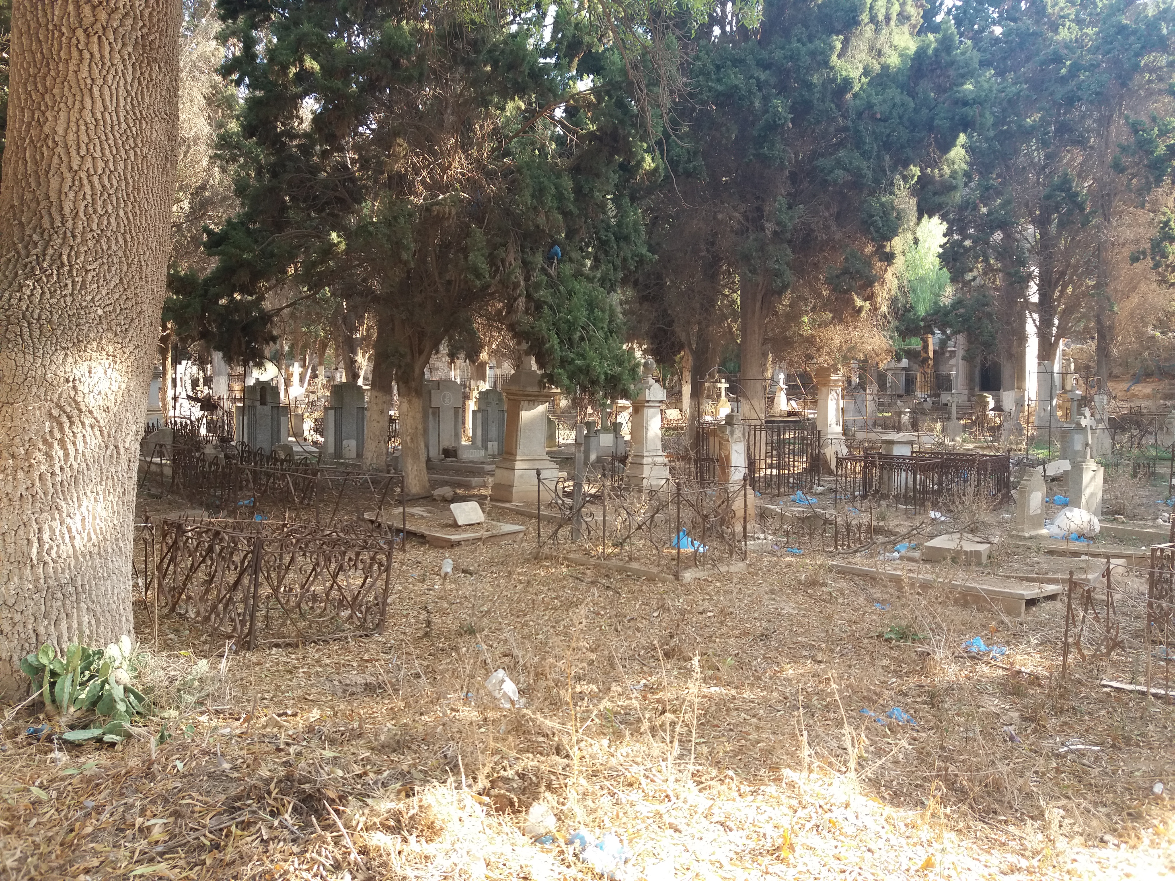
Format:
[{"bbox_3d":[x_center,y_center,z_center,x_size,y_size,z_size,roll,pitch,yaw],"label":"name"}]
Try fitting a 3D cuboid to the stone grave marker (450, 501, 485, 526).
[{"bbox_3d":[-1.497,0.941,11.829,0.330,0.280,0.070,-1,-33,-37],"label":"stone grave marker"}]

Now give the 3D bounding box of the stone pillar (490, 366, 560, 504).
[{"bbox_3d":[-0.896,-0.115,13.499,0.740,1.930,0.740,-2,3,-27],"label":"stone pillar"}]

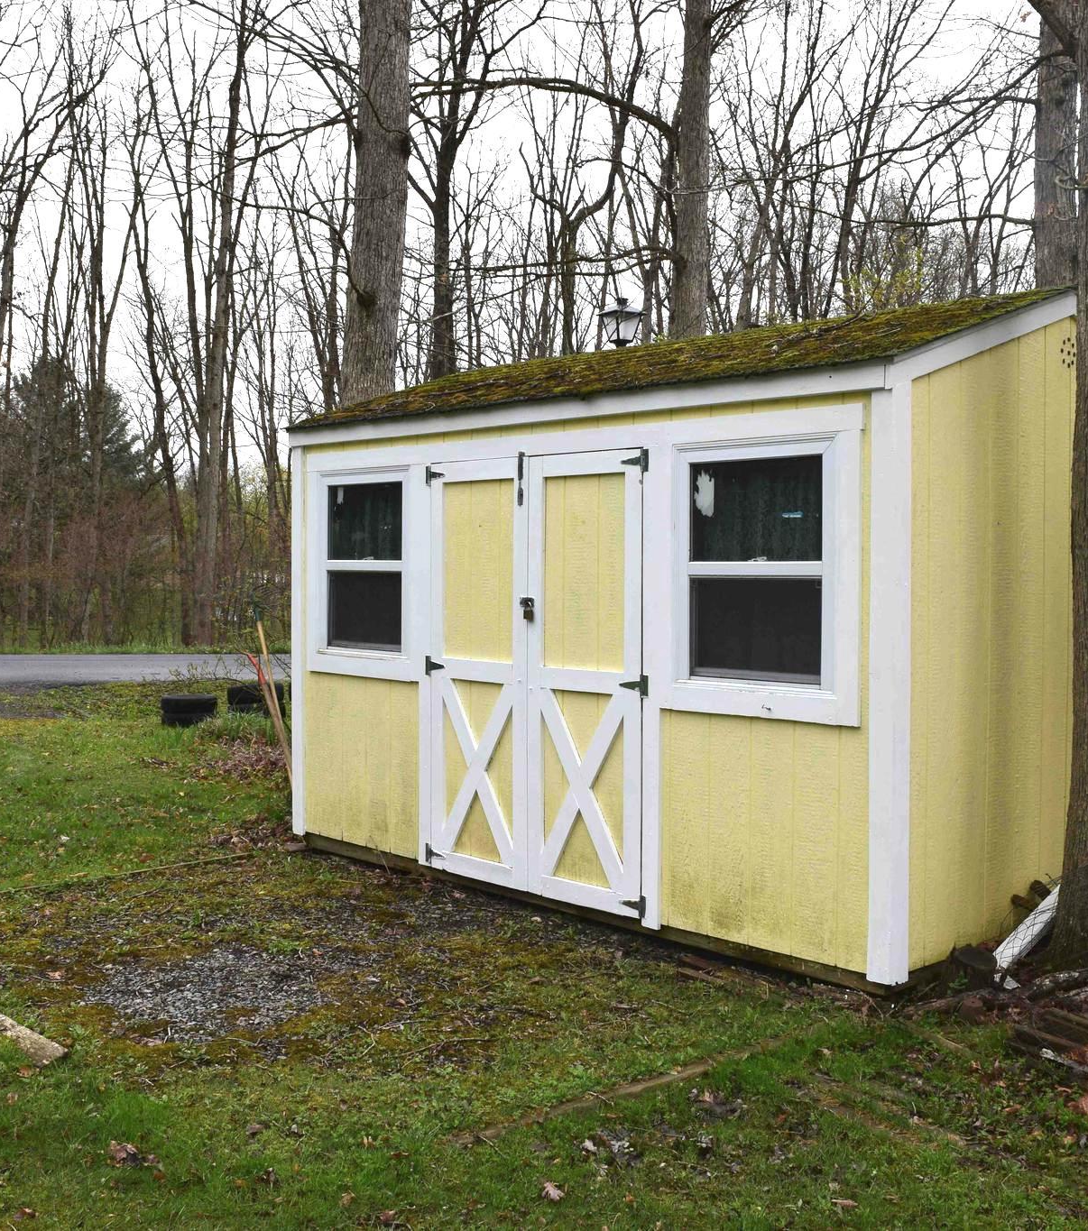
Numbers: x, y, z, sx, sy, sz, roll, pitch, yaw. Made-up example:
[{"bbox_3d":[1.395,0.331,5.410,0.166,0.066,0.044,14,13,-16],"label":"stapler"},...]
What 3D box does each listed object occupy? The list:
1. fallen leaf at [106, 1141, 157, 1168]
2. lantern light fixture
[{"bbox_3d":[-1.061,1.388,3.560,0.125,0.030,0.090,0,2,0],"label":"fallen leaf"},{"bbox_3d":[0.783,-2.947,14.000,0.345,0.560,0.345,-2,3,-33],"label":"lantern light fixture"}]

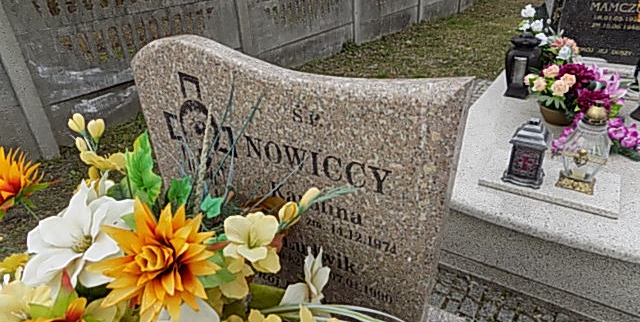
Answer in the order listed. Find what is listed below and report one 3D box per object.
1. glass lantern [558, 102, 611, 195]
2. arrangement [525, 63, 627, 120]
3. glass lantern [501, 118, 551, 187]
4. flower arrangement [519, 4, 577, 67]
[{"bbox_3d":[0.914,-0.049,1.456,0.135,0.295,0.135,16,32,36],"label":"glass lantern"},{"bbox_3d":[1.285,-0.372,2.138,0.420,0.280,0.320,14,31,34],"label":"arrangement"},{"bbox_3d":[0.762,-0.043,1.539,0.128,0.235,0.128,15,31,36],"label":"glass lantern"},{"bbox_3d":[1.528,-0.805,2.843,0.320,0.430,0.250,14,31,34],"label":"flower arrangement"}]

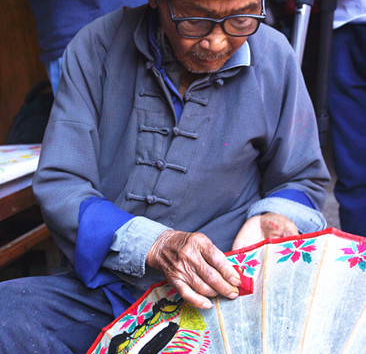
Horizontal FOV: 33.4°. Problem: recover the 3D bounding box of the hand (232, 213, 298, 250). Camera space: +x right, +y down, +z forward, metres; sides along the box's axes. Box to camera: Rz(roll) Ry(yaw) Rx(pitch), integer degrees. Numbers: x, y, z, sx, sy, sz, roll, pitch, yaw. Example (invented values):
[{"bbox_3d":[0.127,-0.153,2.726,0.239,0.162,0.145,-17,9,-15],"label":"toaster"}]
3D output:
[{"bbox_3d":[0.109,0.096,0.870,0.095,0.085,0.140,10,21,28],"label":"hand"}]

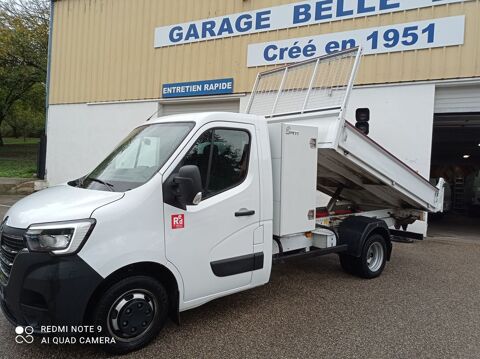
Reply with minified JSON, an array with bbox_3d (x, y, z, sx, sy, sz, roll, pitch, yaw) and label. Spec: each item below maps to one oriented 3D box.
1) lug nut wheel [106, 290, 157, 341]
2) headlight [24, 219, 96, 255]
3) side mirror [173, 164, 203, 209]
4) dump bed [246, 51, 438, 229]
[{"bbox_3d":[-0.931,1.169,3.348,0.445,0.445,0.160,-1,2,-39],"label":"lug nut wheel"},{"bbox_3d":[-1.458,0.462,3.143,0.450,0.280,0.380,-1,2,-39],"label":"headlight"},{"bbox_3d":[-0.474,0.078,3.451,0.220,0.410,0.270,-1,2,-39],"label":"side mirror"},{"bbox_3d":[1.867,-0.585,6.784,3.040,1.570,2.100,24,-13,-37],"label":"dump bed"}]

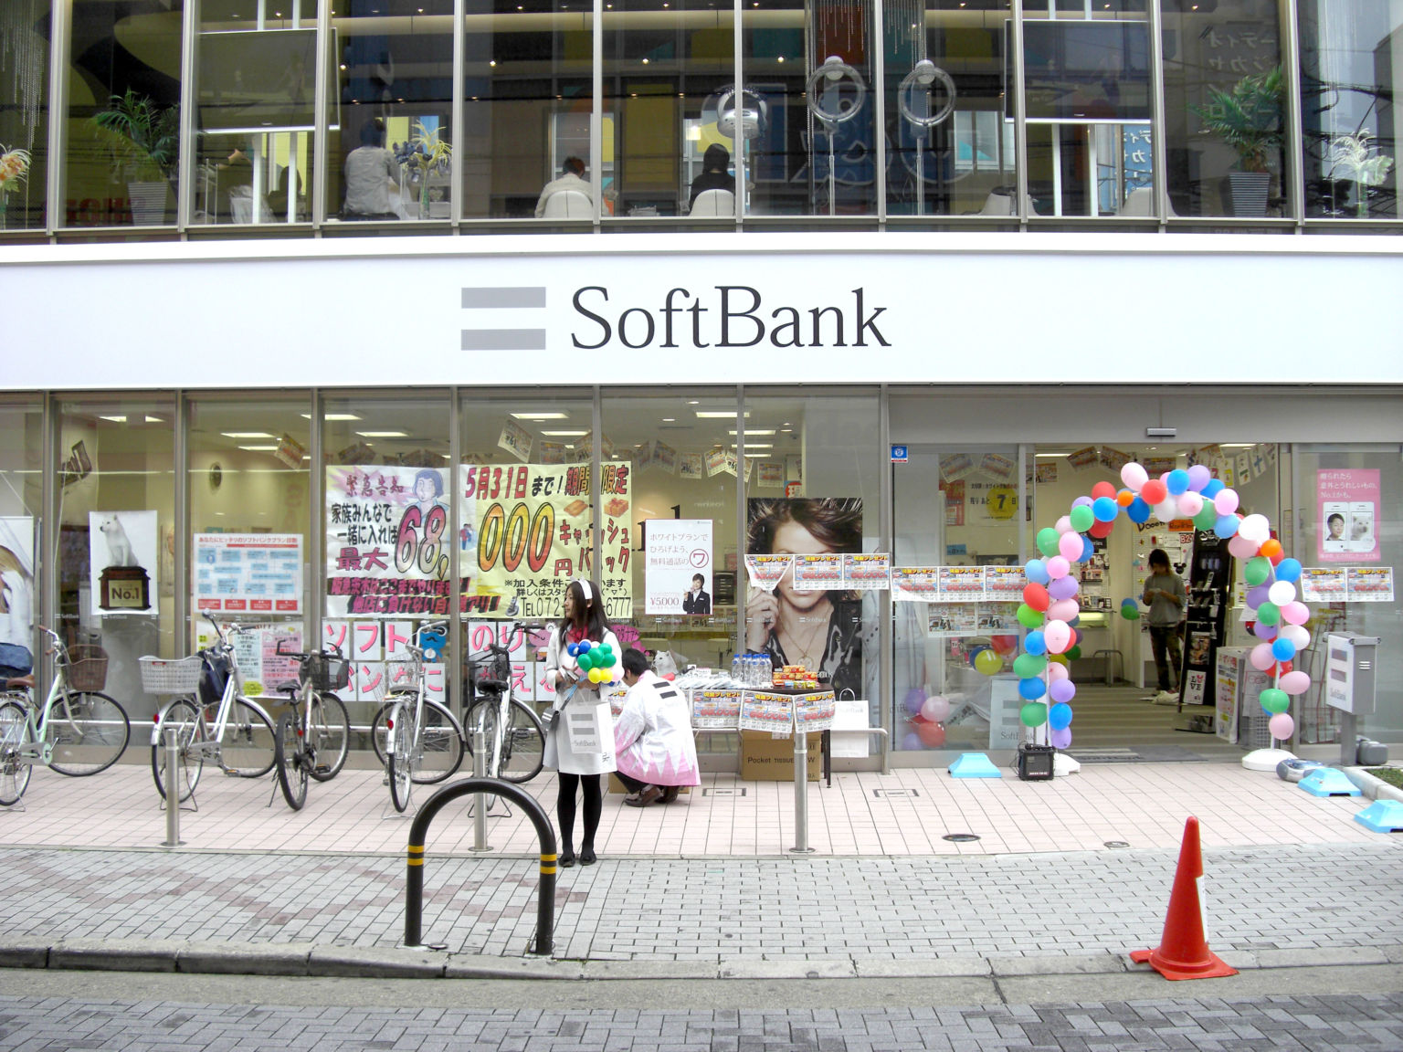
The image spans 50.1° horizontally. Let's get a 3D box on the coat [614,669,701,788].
[{"bbox_3d":[-0.292,1.366,10.100,0.550,0.800,0.500,1,-2,-45],"label":"coat"}]

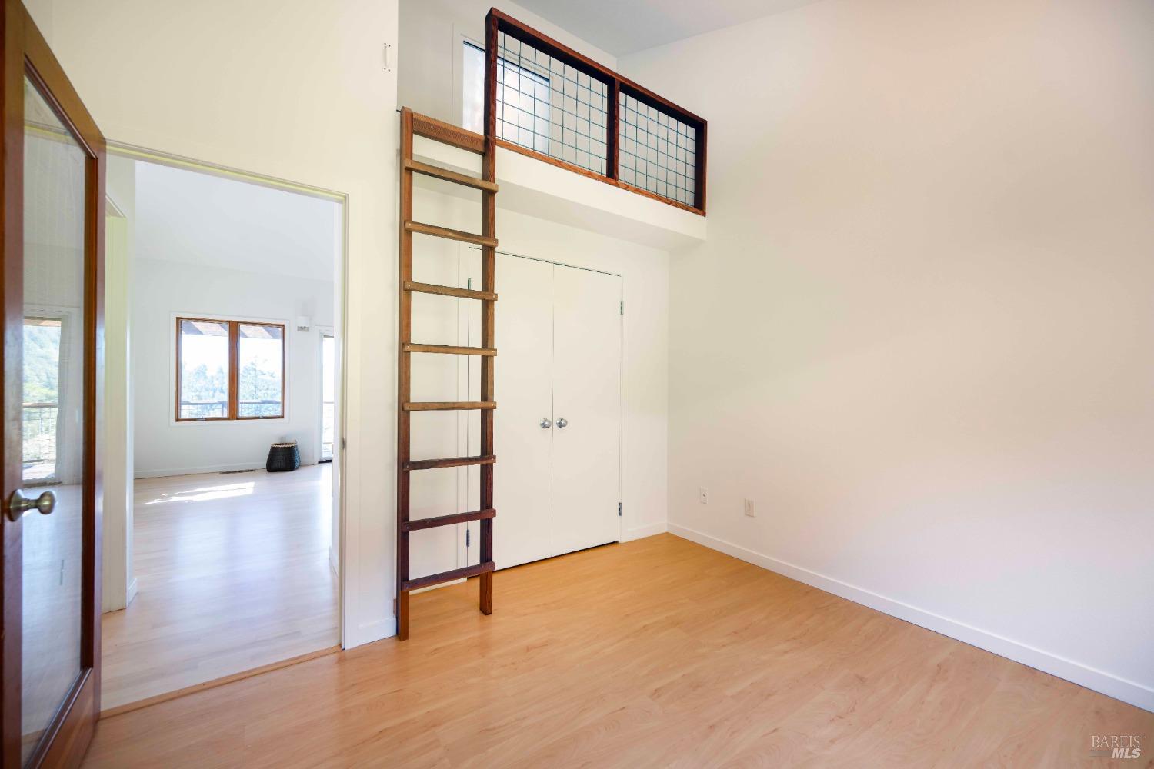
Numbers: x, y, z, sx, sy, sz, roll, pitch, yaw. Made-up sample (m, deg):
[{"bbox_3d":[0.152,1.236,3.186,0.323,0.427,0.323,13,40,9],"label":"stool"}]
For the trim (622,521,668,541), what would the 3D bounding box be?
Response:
[{"bbox_3d":[0.561,1.189,3.596,0.494,0.084,0.016,0,0,-35],"label":"trim"}]

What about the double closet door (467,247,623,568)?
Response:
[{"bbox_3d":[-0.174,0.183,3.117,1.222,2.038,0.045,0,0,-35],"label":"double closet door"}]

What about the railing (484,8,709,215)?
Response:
[{"bbox_3d":[0.248,-1.649,2.950,1.772,0.733,0.090,0,0,-35],"label":"railing"}]

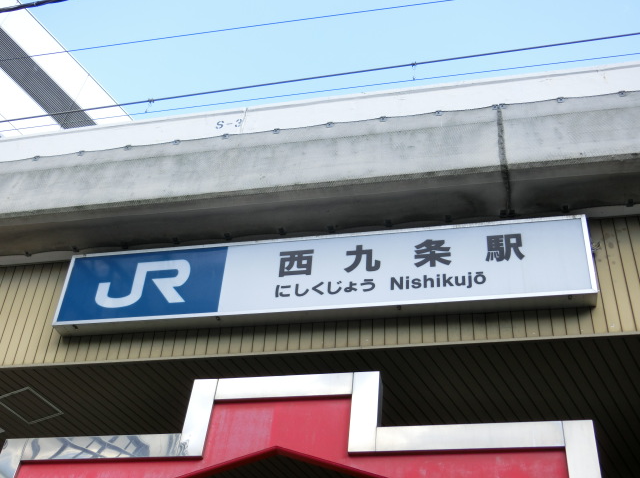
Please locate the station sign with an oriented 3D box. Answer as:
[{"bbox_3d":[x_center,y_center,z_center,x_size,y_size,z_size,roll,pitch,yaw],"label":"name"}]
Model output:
[{"bbox_3d":[-0.063,0.338,7.005,4.500,0.735,0.205,-5,-37,12],"label":"station sign"}]

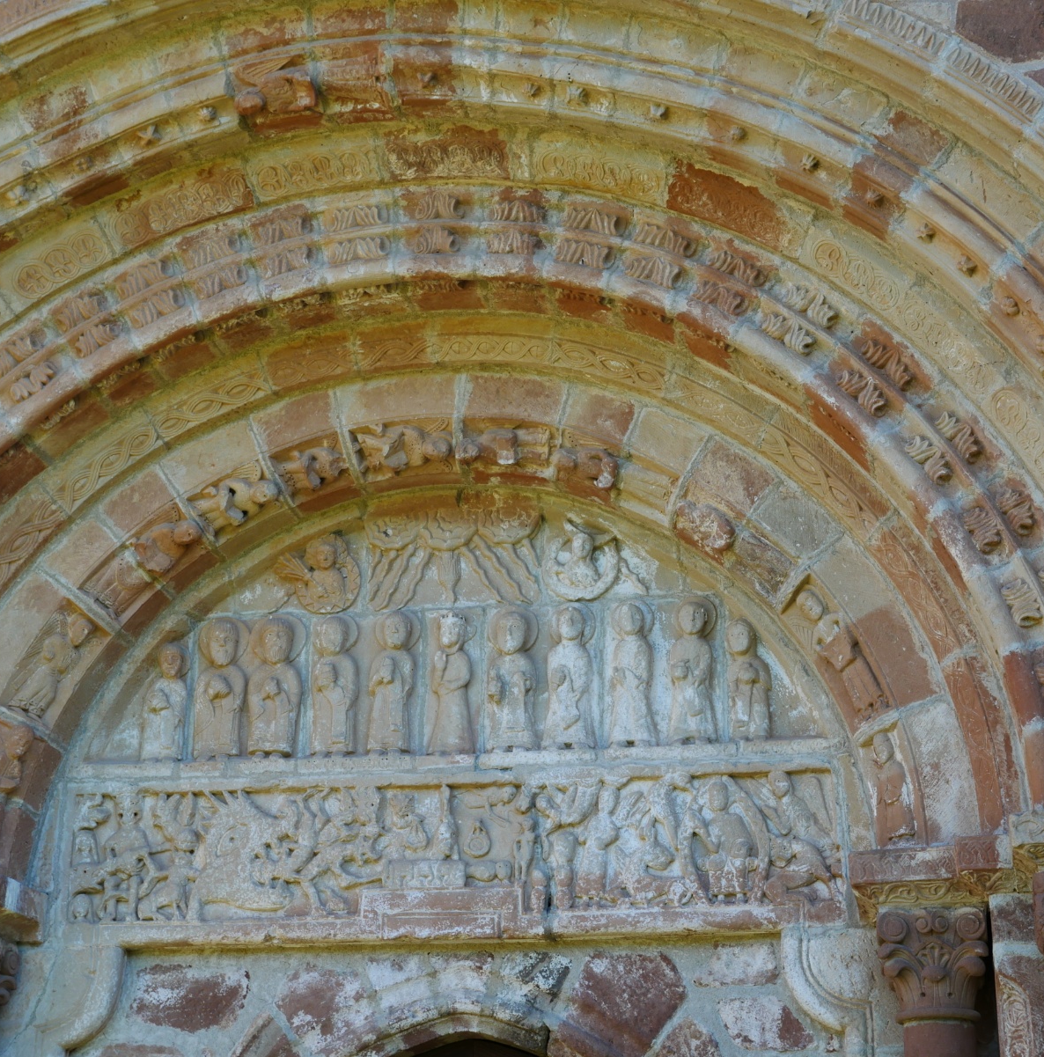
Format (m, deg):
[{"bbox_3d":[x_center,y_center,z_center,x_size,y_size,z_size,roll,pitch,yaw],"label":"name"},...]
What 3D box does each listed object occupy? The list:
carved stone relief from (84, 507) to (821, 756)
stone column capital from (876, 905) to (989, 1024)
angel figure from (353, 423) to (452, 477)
[{"bbox_3d":[-0.176,0.284,7.655,1.870,0.690,0.140,-2,-13,7],"label":"carved stone relief"},{"bbox_3d":[1.037,1.102,7.206,0.265,0.280,0.265,-2,-13,7],"label":"stone column capital"},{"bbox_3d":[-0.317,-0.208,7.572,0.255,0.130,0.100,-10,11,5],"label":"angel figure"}]

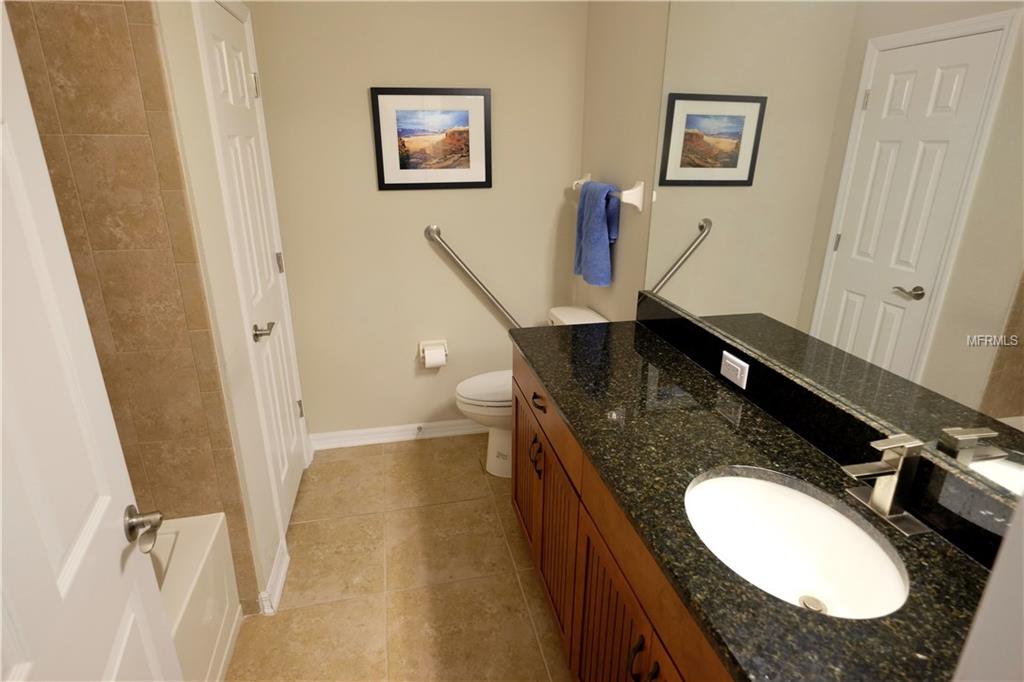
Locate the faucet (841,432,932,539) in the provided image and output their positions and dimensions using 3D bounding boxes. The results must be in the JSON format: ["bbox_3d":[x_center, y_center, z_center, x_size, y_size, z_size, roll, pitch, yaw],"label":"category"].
[{"bbox_3d":[0.693,0.259,1.028,0.150,0.163,0.148,-4,20,-12],"label":"faucet"}]

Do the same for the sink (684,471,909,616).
[{"bbox_3d":[0.507,0.429,1.041,0.338,0.160,0.436,-4,20,-12],"label":"sink"}]

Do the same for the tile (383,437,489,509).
[{"bbox_3d":[-0.395,0.677,2.773,0.504,0.010,0.534,-4,20,-12],"label":"tile"}]

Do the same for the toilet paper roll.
[{"bbox_3d":[-0.401,0.087,2.864,0.109,0.104,0.104,-4,20,-12],"label":"toilet paper roll"}]

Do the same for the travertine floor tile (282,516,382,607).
[{"bbox_3d":[-0.732,0.882,2.210,0.415,0.010,0.488,-4,20,-12],"label":"travertine floor tile"}]

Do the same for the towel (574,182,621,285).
[{"bbox_3d":[0.375,-0.476,2.423,0.082,0.417,0.395,-4,20,-12],"label":"towel"}]

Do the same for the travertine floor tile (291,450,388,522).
[{"bbox_3d":[-0.845,0.712,2.675,0.419,0.010,0.526,-4,20,-12],"label":"travertine floor tile"}]

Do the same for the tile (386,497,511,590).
[{"bbox_3d":[-0.284,0.847,2.305,0.504,0.010,0.488,-4,20,-12],"label":"tile"}]

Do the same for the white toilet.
[{"bbox_3d":[0.077,0.282,2.680,0.709,0.795,0.449,-4,20,-12],"label":"white toilet"}]

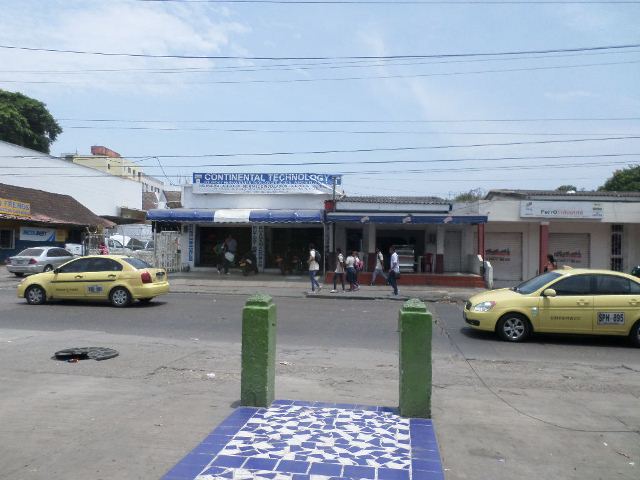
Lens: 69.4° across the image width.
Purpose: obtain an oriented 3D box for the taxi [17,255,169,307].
[{"bbox_3d":[-6.702,1.148,13.886,4.280,1.470,1.700,1,0,5],"label":"taxi"}]

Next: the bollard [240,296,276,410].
[{"bbox_3d":[-0.689,1.211,5.140,0.290,1.200,0.290,1,0,8],"label":"bollard"}]

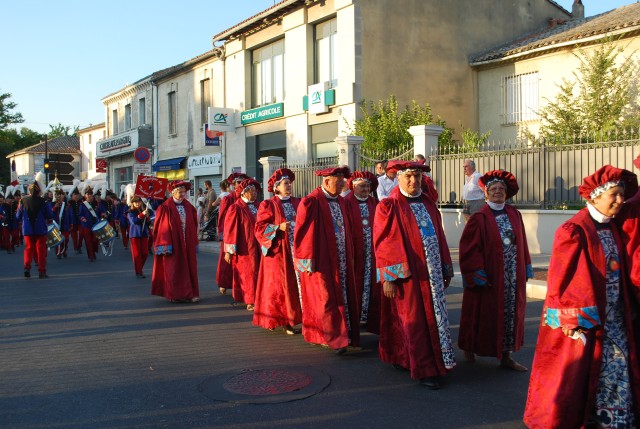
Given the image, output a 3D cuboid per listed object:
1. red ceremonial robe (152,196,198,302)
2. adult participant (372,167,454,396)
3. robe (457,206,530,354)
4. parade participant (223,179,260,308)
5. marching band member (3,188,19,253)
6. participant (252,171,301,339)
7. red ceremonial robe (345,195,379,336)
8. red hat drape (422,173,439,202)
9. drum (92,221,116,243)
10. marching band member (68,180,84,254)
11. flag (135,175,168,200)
[{"bbox_3d":[-2.085,0.509,9.950,0.660,1.460,0.500,-2,2,-29],"label":"red ceremonial robe"},{"bbox_3d":[0.765,0.434,5.620,0.660,1.760,0.520,-1,2,-32],"label":"adult participant"},{"bbox_3d":[1.524,0.576,6.033,0.620,1.326,0.420,-1,2,-22],"label":"robe"},{"bbox_3d":[-1.042,0.362,9.253,0.540,1.735,0.420,-2,2,-40],"label":"parade participant"},{"bbox_3d":[-8.023,0.150,18.000,0.500,1.720,0.420,-1,2,-28],"label":"marching band member"},{"bbox_3d":[-0.459,0.394,7.500,0.500,1.760,0.600,1,2,44],"label":"participant"},{"bbox_3d":[0.472,0.481,7.606,0.580,1.444,0.440,-1,2,-20],"label":"red ceremonial robe"},{"bbox_3d":[1.066,-0.251,6.700,0.200,0.290,0.170,-1,1,-30],"label":"red hat drape"},{"bbox_3d":[-4.939,0.401,15.900,0.420,0.380,0.420,-29,19,0],"label":"drum"},{"bbox_3d":[-6.333,0.073,18.013,0.520,1.908,0.420,-1,2,-28],"label":"marching band member"},{"bbox_3d":[-3.009,-0.482,12.400,0.540,0.370,0.050,10,2,-20],"label":"flag"}]

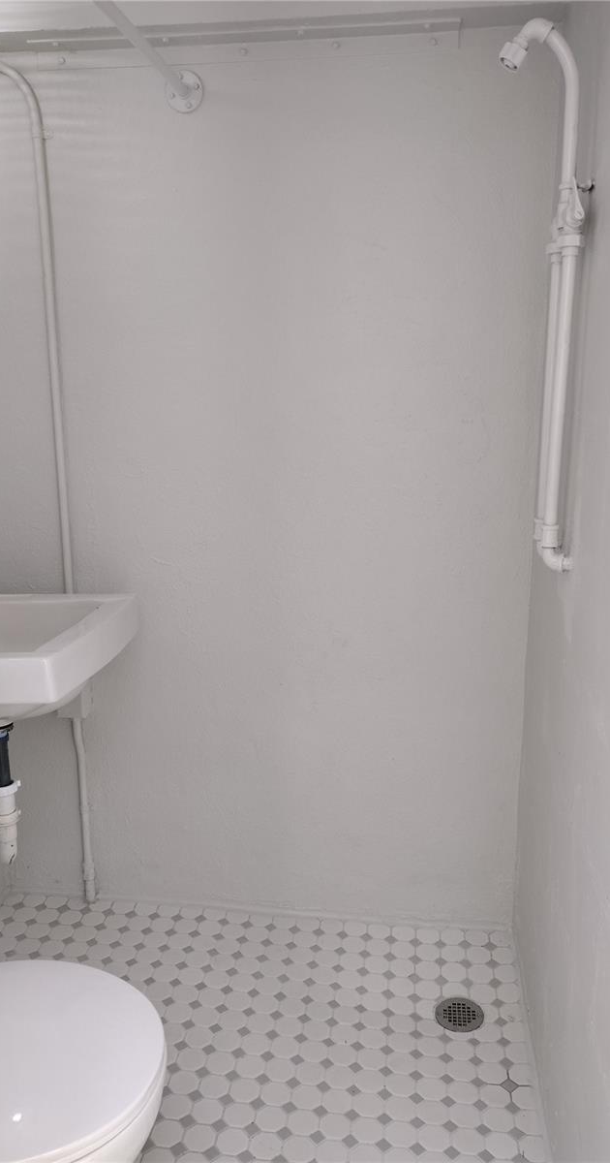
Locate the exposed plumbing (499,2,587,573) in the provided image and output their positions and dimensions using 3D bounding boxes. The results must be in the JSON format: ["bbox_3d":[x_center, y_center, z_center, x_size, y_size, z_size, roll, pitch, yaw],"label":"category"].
[{"bbox_3d":[0.357,-0.410,1.395,0.145,0.810,0.105,1,13,7],"label":"exposed plumbing"}]

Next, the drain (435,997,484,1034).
[{"bbox_3d":[0.325,0.912,1.901,0.104,0.010,0.104,1,13,7],"label":"drain"}]

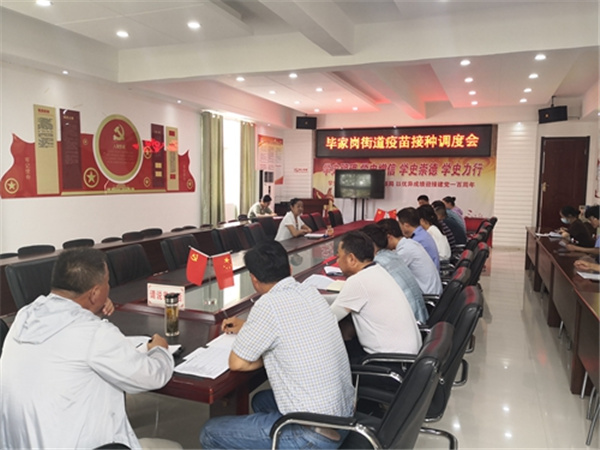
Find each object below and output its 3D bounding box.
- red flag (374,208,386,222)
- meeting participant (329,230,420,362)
[{"bbox_3d":[1.324,-0.151,7.700,0.200,0.230,0.050,3,6,28],"label":"red flag"},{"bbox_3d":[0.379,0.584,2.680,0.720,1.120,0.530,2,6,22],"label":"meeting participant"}]

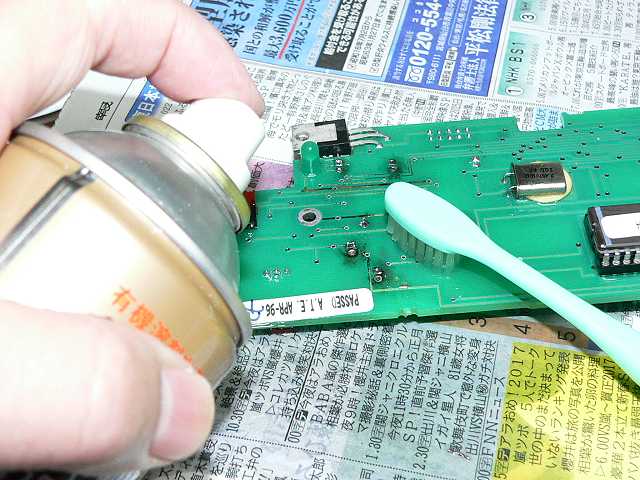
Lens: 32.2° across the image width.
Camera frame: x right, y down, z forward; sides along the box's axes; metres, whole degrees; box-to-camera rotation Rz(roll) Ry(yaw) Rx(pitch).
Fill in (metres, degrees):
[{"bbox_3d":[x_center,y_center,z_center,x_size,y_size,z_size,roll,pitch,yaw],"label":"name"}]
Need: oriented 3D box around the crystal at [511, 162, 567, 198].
[{"bbox_3d":[0.057,-0.016,0.288,0.013,0.004,0.011,-4,48,-1],"label":"crystal"}]

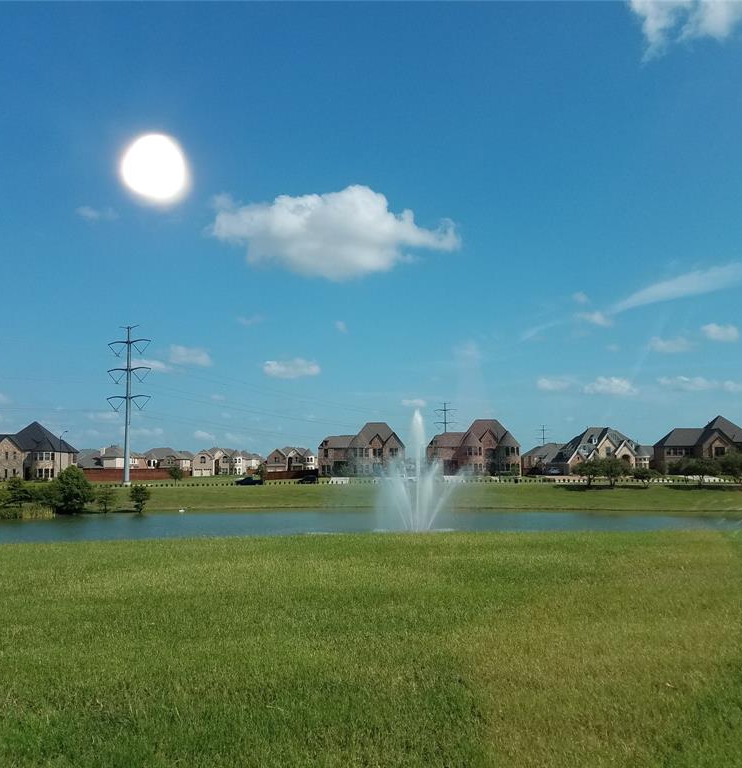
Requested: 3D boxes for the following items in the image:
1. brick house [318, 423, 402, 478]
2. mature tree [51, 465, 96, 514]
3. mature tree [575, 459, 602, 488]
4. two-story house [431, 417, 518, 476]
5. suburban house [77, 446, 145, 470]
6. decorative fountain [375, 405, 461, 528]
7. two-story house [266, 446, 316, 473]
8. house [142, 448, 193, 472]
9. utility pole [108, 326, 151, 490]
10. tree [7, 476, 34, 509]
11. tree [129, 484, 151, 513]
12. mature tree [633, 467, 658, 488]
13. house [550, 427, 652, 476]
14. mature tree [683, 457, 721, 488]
[{"bbox_3d":[-2.003,15.106,176.607,19.200,12.200,16.000,-1,-6,0],"label":"brick house"},{"bbox_3d":[-41.036,14.540,106.089,6.070,6.840,5.890,-1,-6,0],"label":"mature tree"},{"bbox_3d":[39.026,16.059,138.000,4.670,5.380,4.670,-1,-6,0],"label":"mature tree"},{"bbox_3d":[23.038,14.577,175.438,19.300,12.910,16.000,-1,-6,0],"label":"two-story house"},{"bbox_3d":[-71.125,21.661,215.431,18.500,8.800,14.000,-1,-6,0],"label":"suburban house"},{"bbox_3d":[4.323,7.782,70.000,7.460,11.100,7.460,-1,-6,0],"label":"decorative fountain"},{"bbox_3d":[-25.309,24.243,246.441,15.500,9.000,14.000,-1,-6,0],"label":"two-story house"},{"bbox_3d":[-61.850,24.164,236.095,11.660,8.870,14.500,-1,-6,0],"label":"house"},{"bbox_3d":[-52.905,4.616,168.581,11.600,35.180,1.500,-3,-7,23],"label":"utility pole"},{"bbox_3d":[-49.816,15.377,109.000,3.970,4.540,3.970,-1,-6,0],"label":"tree"},{"bbox_3d":[-31.454,15.621,104.952,3.000,3.780,2.910,-1,-6,0],"label":"tree"},{"bbox_3d":[48.873,16.734,136.935,4.630,3.710,4.490,-1,-6,0],"label":"mature tree"},{"bbox_3d":[52.152,15.460,175.559,20.130,11.030,16.500,-1,-6,0],"label":"house"},{"bbox_3d":[59.122,16.059,138.000,6.820,5.380,6.820,-1,-6,0],"label":"mature tree"}]

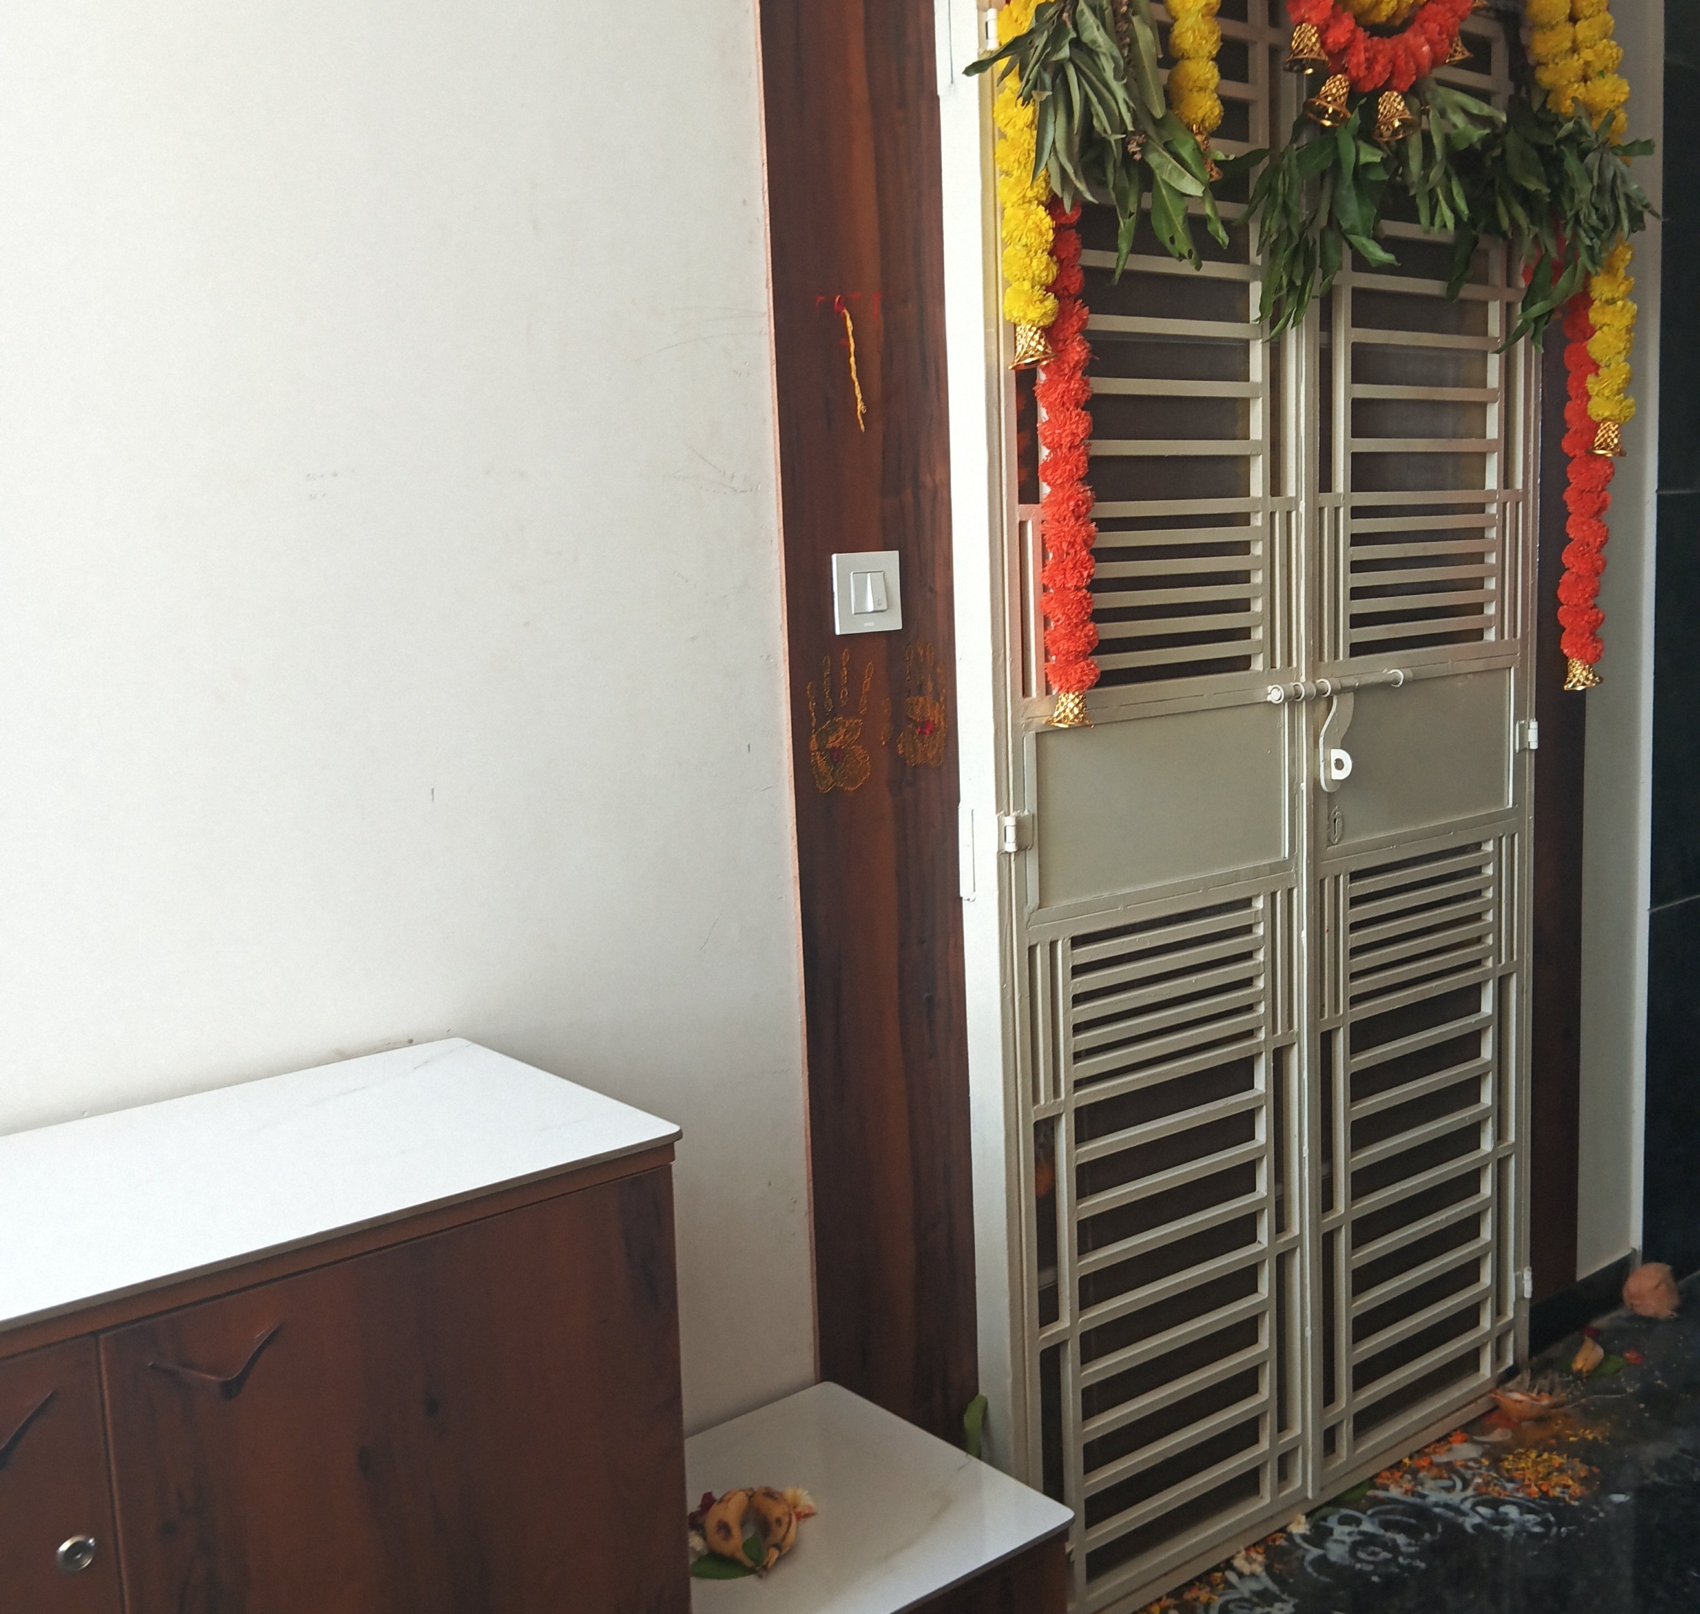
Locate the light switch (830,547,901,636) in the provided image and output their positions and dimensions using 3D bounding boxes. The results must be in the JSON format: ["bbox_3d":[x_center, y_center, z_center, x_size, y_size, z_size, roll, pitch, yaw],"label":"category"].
[{"bbox_3d":[0.021,-0.240,2.053,0.089,0.089,0.012,-9,10,-37],"label":"light switch"}]

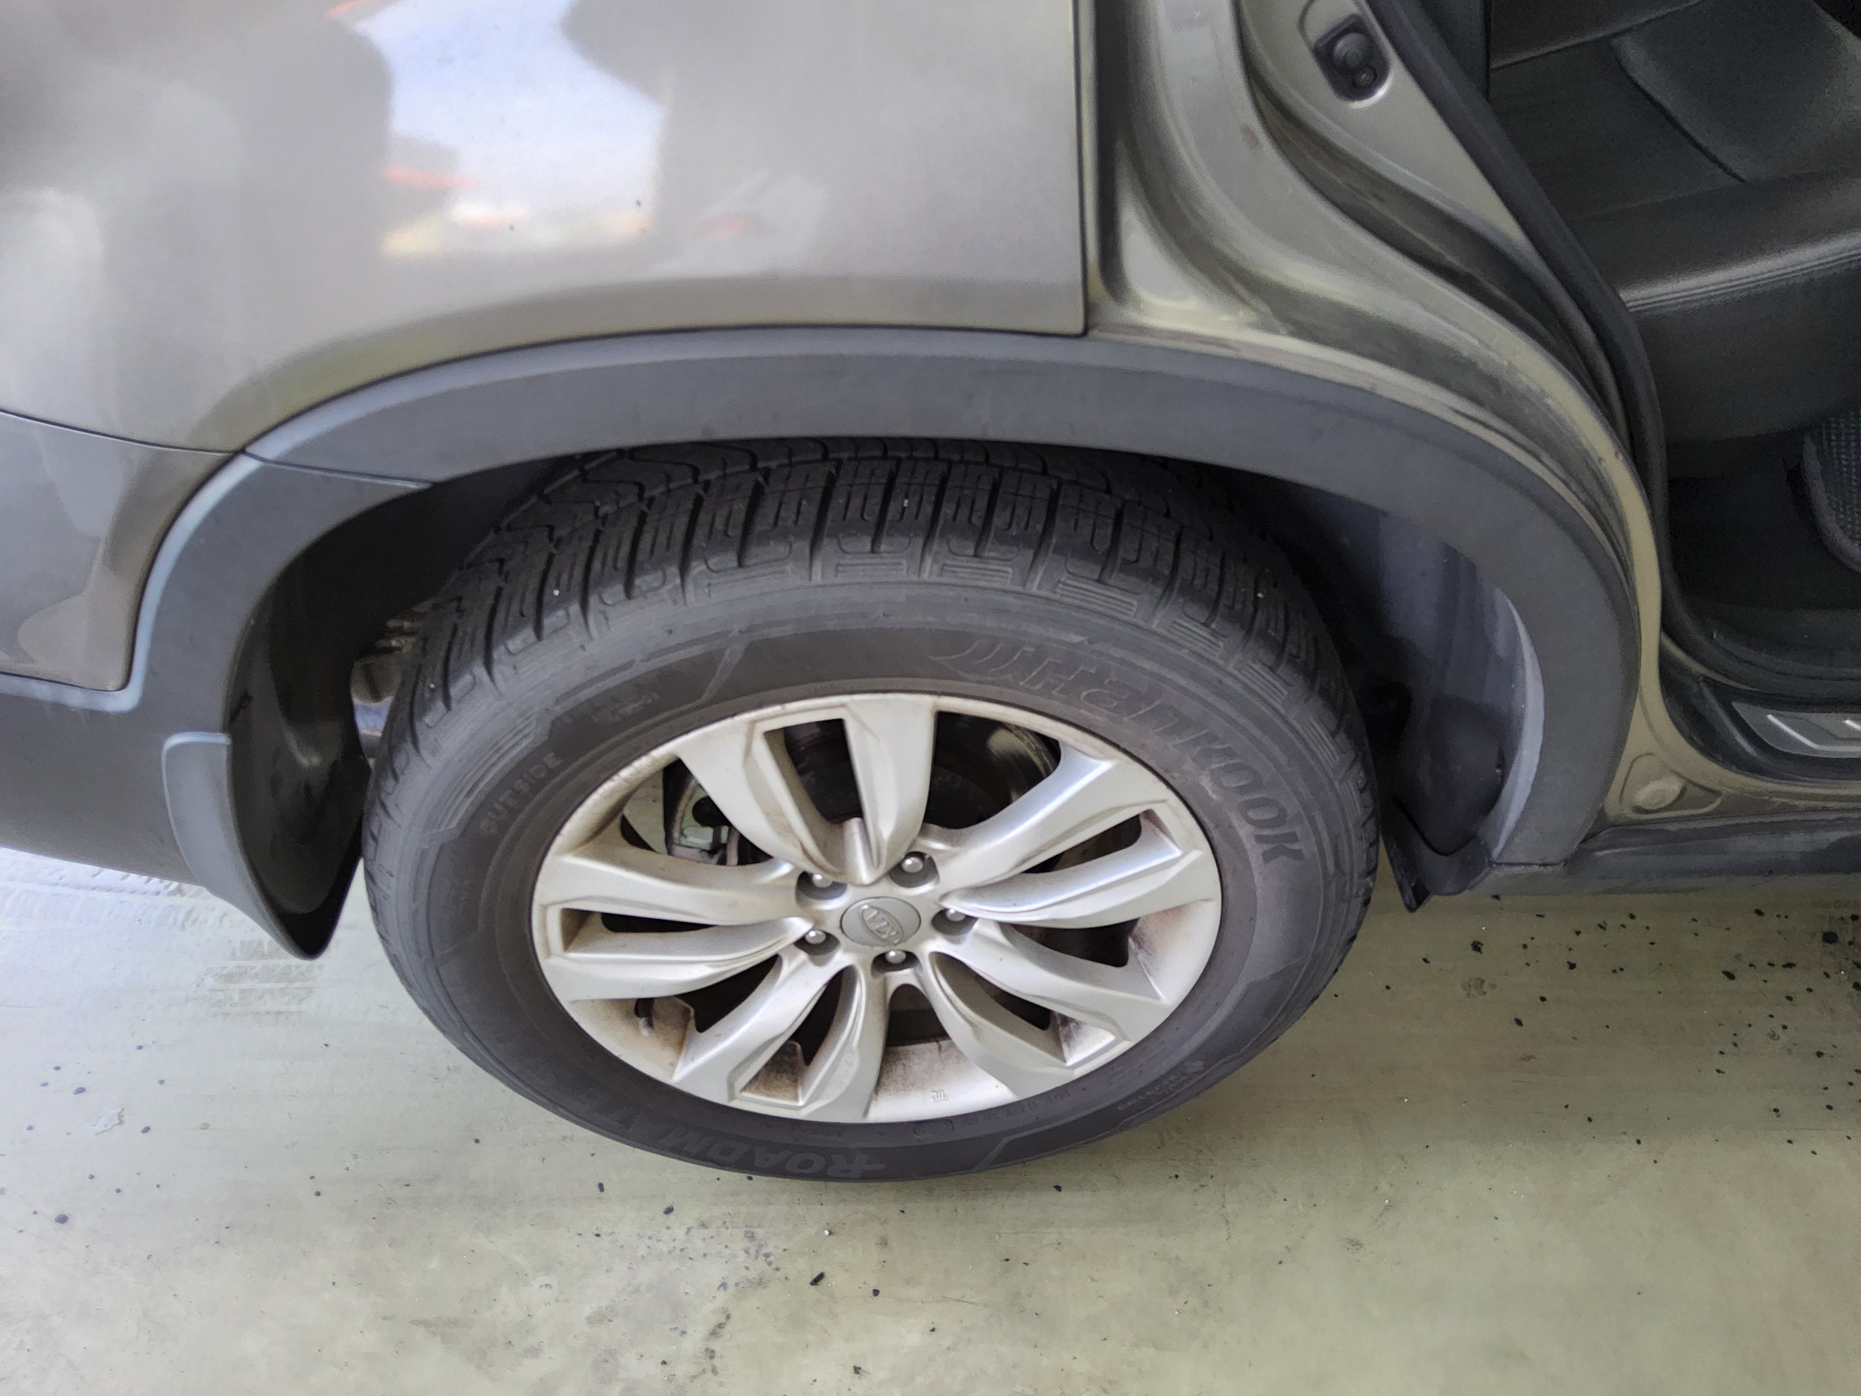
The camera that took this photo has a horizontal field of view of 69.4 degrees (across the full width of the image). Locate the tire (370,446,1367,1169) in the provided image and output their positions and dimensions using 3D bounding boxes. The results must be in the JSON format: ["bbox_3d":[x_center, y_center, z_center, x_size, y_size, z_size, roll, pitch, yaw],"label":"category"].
[{"bbox_3d":[-0.041,0.109,1.056,0.738,0.730,0.240,-1,42,-3],"label":"tire"}]

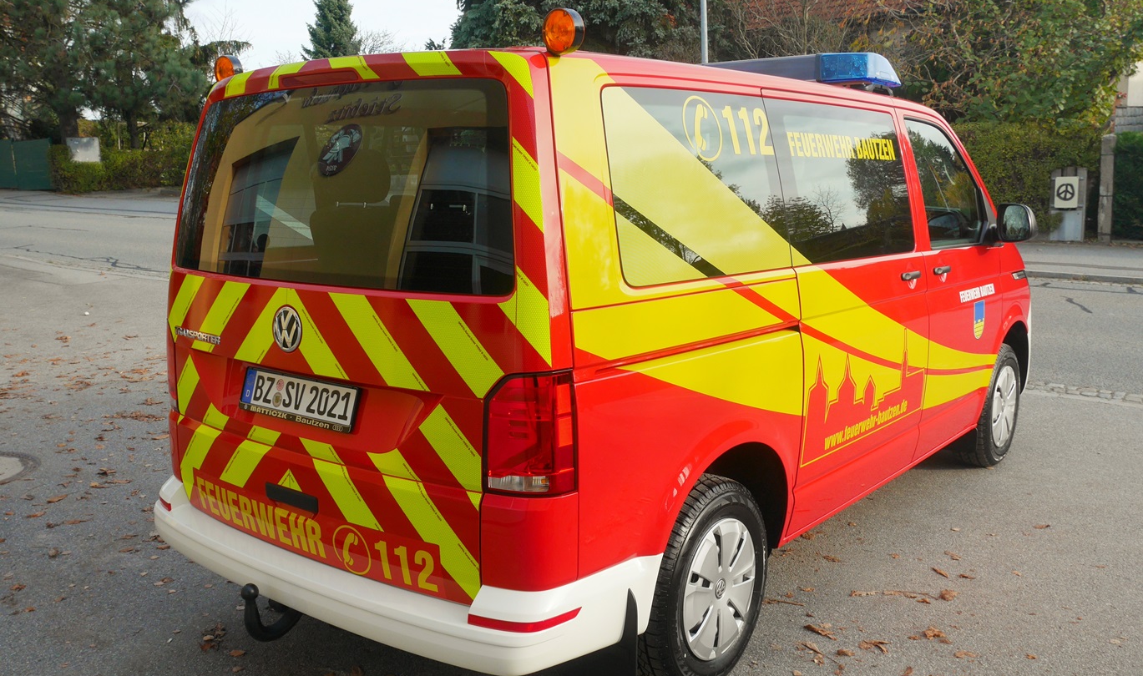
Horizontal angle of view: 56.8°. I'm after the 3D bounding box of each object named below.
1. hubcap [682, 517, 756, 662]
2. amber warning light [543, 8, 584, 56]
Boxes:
[{"bbox_3d":[0.462,0.792,3.345,0.055,0.440,0.440,7,12,37],"label":"hubcap"},{"bbox_3d":[-0.018,-0.803,2.771,0.120,0.123,0.047,8,14,42],"label":"amber warning light"}]

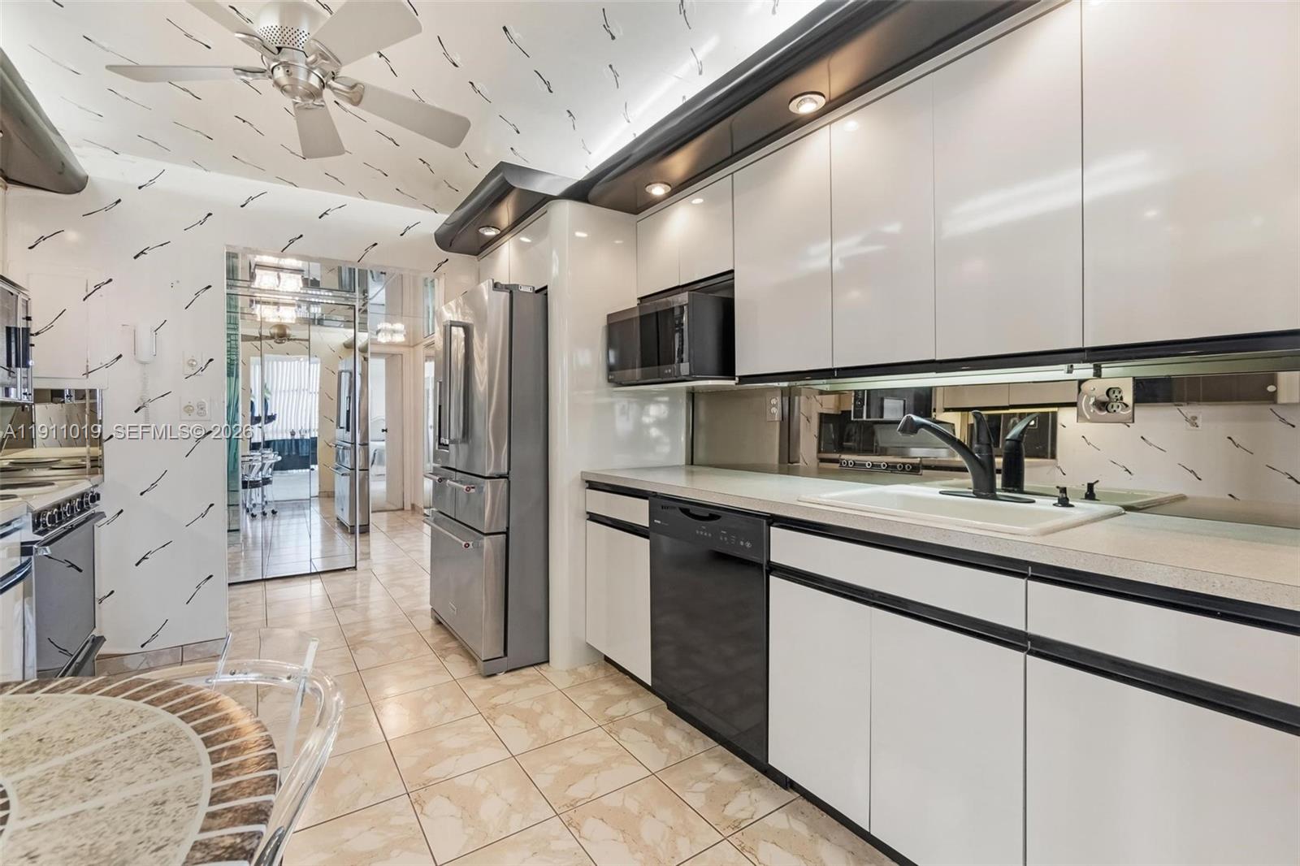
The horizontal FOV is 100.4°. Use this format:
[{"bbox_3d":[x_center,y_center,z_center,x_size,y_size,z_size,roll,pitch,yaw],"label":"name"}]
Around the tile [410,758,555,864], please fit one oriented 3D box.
[{"bbox_3d":[-0.509,1.122,1.632,0.331,0.010,0.335,-2,2,-34],"label":"tile"}]

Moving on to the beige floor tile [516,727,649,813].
[{"bbox_3d":[-0.229,1.125,1.824,0.337,0.012,0.337,-1,2,-36],"label":"beige floor tile"}]

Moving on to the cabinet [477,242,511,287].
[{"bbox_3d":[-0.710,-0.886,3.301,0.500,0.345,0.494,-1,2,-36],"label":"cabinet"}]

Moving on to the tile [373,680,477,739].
[{"bbox_3d":[-0.904,1.108,2.172,0.331,0.010,0.335,-2,2,-34],"label":"tile"}]

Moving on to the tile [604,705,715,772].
[{"bbox_3d":[0.056,1.105,1.982,0.331,0.010,0.335,-2,2,-34],"label":"tile"}]

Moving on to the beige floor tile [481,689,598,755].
[{"bbox_3d":[-0.429,1.118,2.100,0.337,0.012,0.337,-1,2,-36],"label":"beige floor tile"}]

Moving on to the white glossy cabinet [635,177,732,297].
[{"bbox_3d":[0.262,-0.838,2.484,0.310,0.367,0.660,-2,2,-36],"label":"white glossy cabinet"}]

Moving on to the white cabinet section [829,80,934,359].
[{"bbox_3d":[0.832,-0.616,1.750,0.320,0.803,0.334,-1,2,-36],"label":"white cabinet section"}]

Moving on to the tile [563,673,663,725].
[{"bbox_3d":[-0.142,1.098,2.252,0.331,0.010,0.335,-2,2,-34],"label":"tile"}]

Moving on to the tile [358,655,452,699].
[{"bbox_3d":[-1.101,1.101,2.443,0.331,0.010,0.335,-2,2,-34],"label":"tile"}]

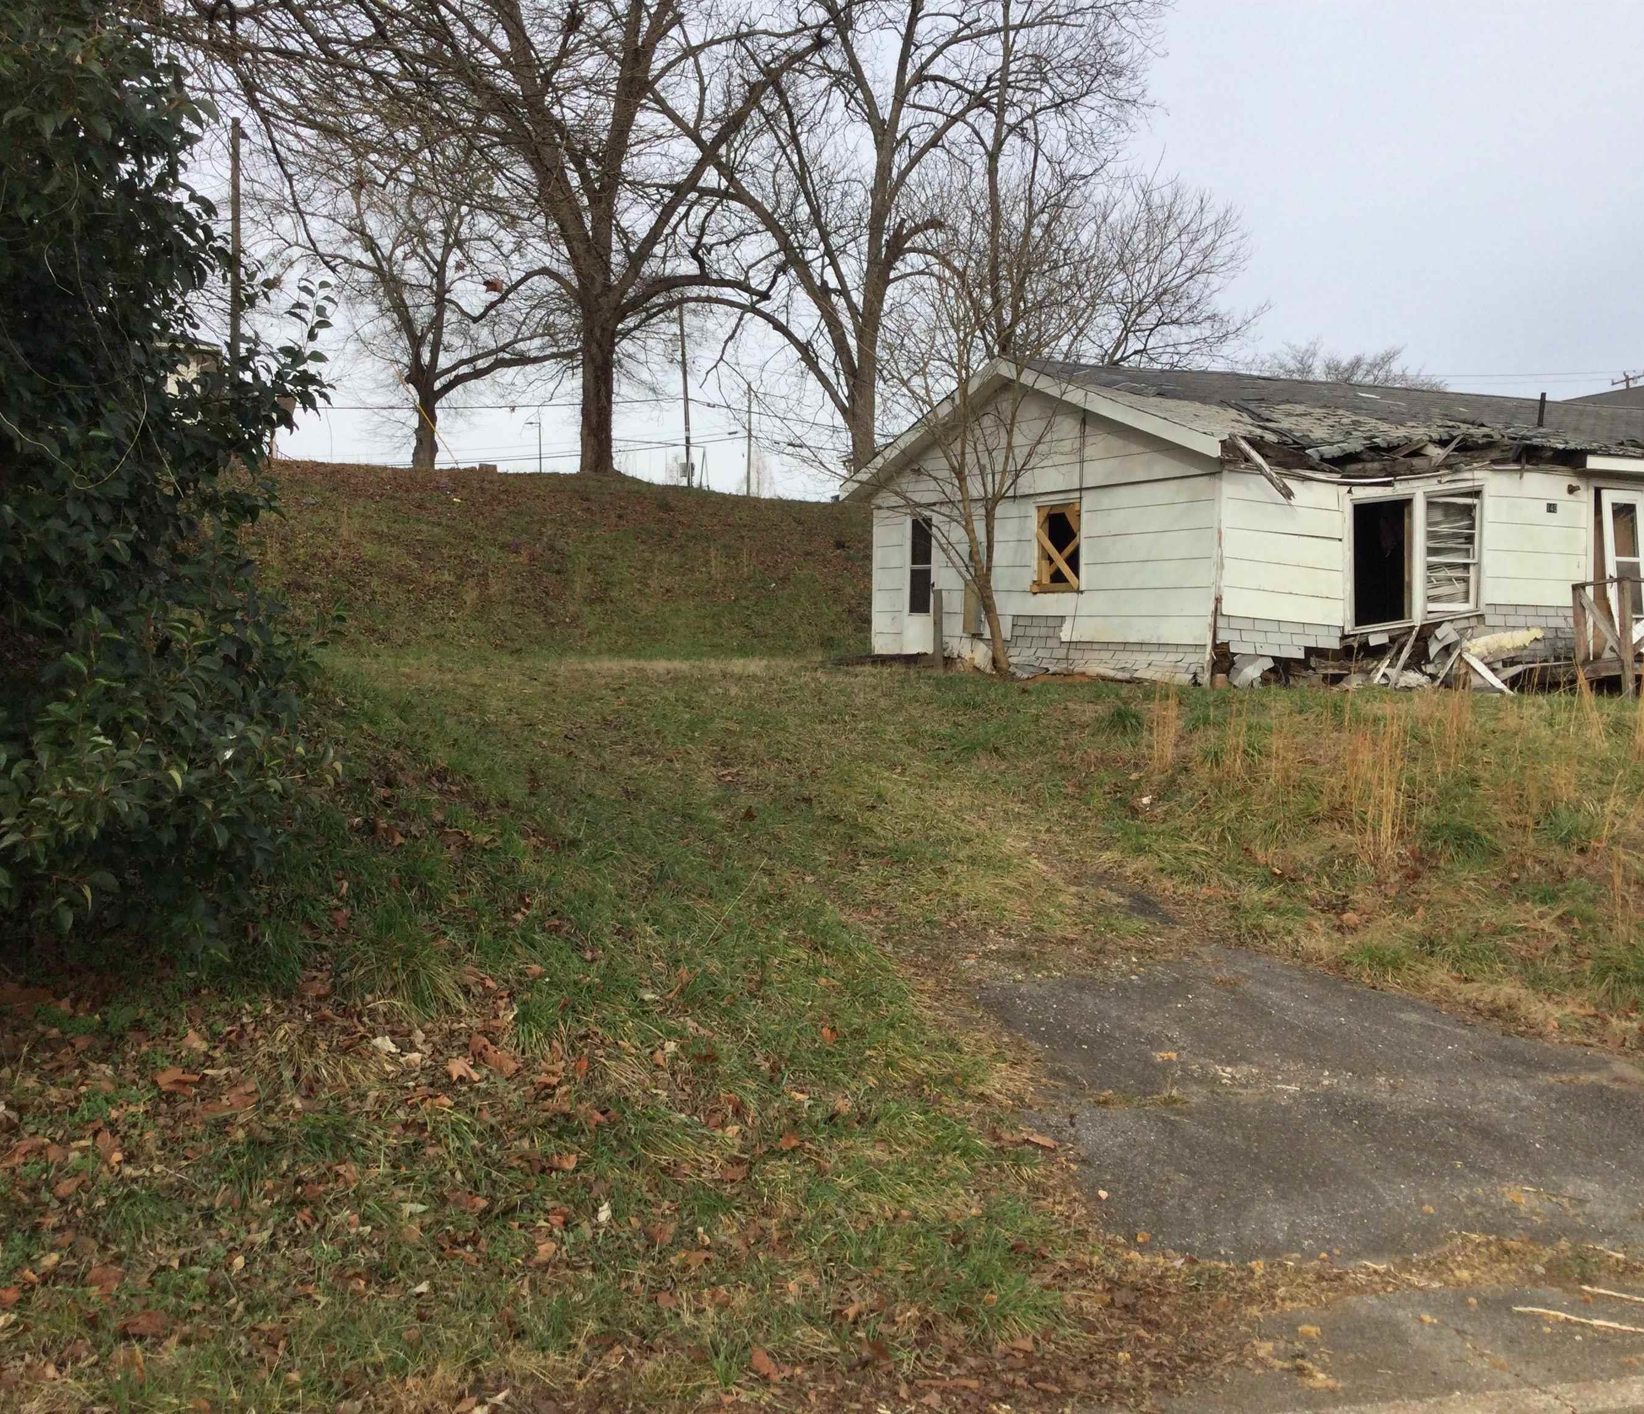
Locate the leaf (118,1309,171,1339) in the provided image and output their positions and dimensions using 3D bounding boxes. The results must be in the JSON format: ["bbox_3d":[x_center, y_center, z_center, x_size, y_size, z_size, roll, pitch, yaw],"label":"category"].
[{"bbox_3d":[-1.405,1.279,3.500,0.108,0.033,0.085,-2,4,-22],"label":"leaf"}]

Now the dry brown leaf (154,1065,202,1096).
[{"bbox_3d":[-1.851,1.073,4.850,0.133,0.052,0.115,-1,4,-21],"label":"dry brown leaf"}]

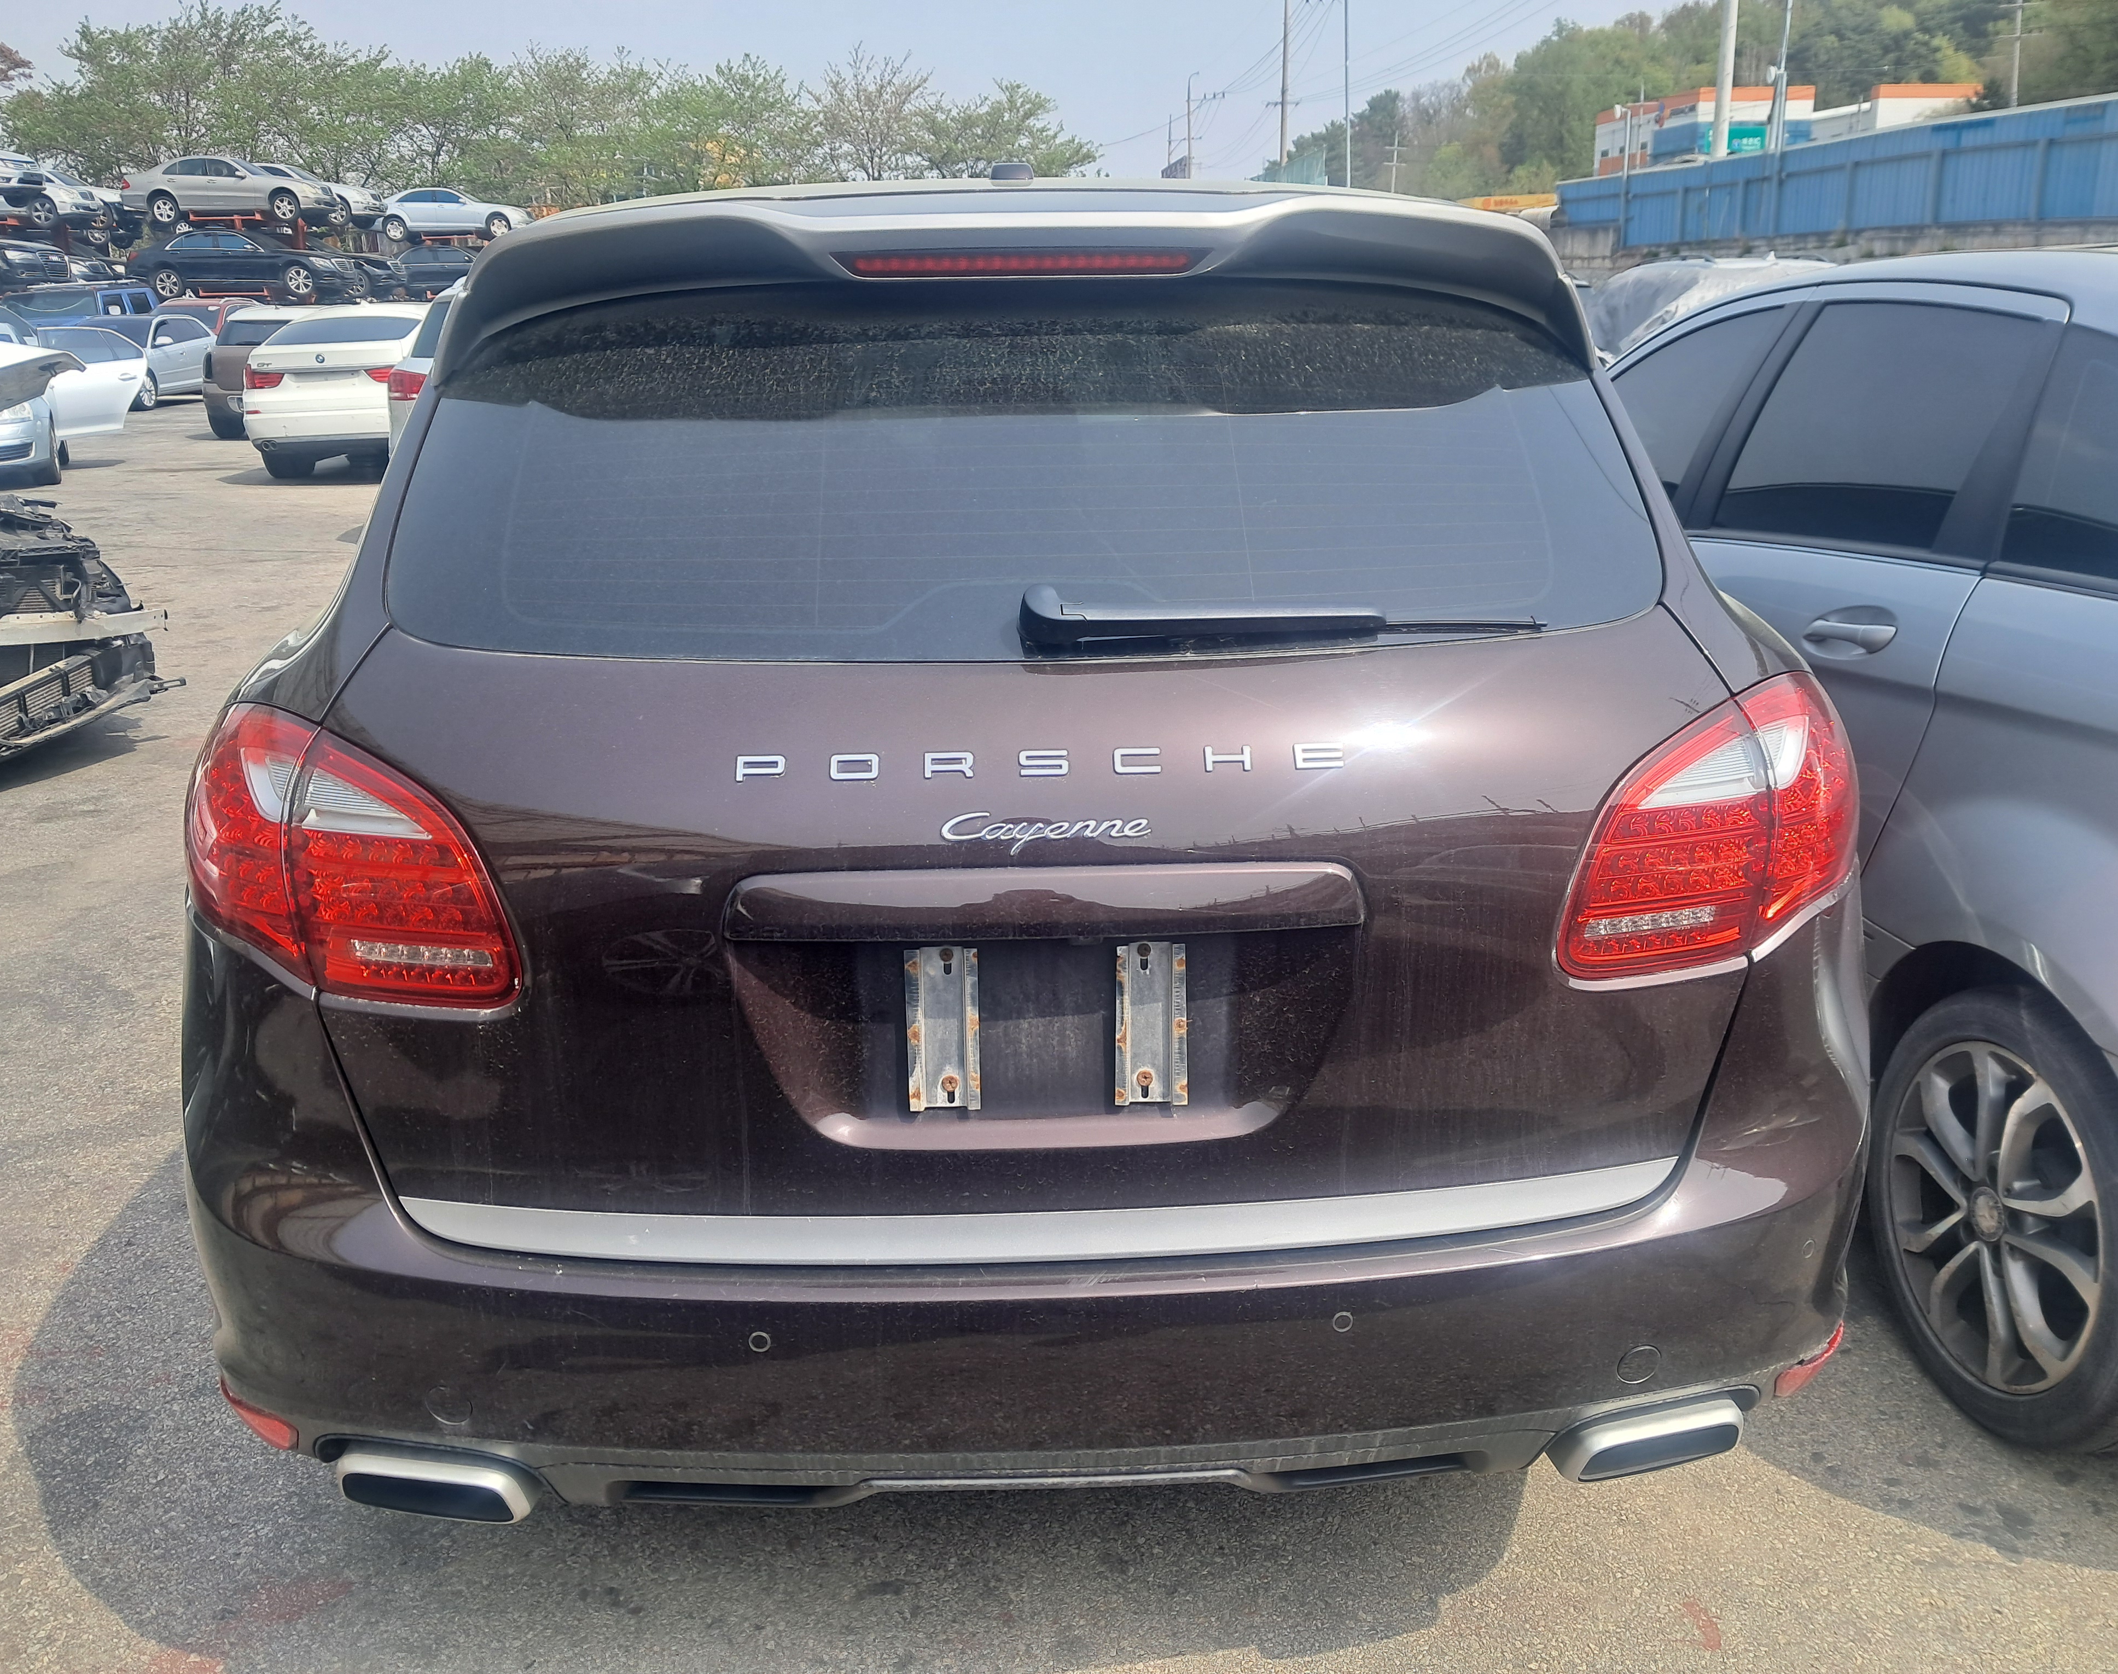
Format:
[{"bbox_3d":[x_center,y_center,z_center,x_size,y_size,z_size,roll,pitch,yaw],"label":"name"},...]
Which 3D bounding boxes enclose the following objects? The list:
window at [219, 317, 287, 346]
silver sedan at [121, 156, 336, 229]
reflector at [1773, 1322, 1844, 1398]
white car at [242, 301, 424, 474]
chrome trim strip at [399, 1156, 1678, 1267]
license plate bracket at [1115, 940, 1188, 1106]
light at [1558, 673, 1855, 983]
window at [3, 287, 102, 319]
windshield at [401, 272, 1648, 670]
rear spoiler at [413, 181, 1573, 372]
[{"bbox_3d":[-9.564,-6.102,21.009,1.120,0.380,0.100,0,-3,0],"label":"window"},{"bbox_3d":[-19.874,-15.455,41.806,4.820,1.480,1.820,0,17,2],"label":"silver sedan"},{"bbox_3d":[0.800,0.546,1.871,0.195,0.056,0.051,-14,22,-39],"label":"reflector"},{"bbox_3d":[-6.624,-4.502,17.524,1.890,1.550,4.980,-2,17,-4],"label":"white car"},{"bbox_3d":[-0.006,0.345,1.581,1.184,0.051,0.087,-1,17,-3],"label":"chrome trim strip"},{"bbox_3d":[0.087,0.174,1.611,0.066,0.153,0.015,-1,7,-3],"label":"license plate bracket"},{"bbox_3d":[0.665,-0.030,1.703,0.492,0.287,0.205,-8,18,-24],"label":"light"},{"bbox_3d":[-16.355,-8.659,28.300,1.450,0.500,0.120,-2,-11,-6],"label":"window"},{"bbox_3d":[-0.028,-0.370,1.709,1.169,0.087,0.523,-1,61,-3],"label":"windshield"},{"bbox_3d":[-0.039,-0.588,1.836,1.210,0.190,0.318,-1,17,-3],"label":"rear spoiler"}]

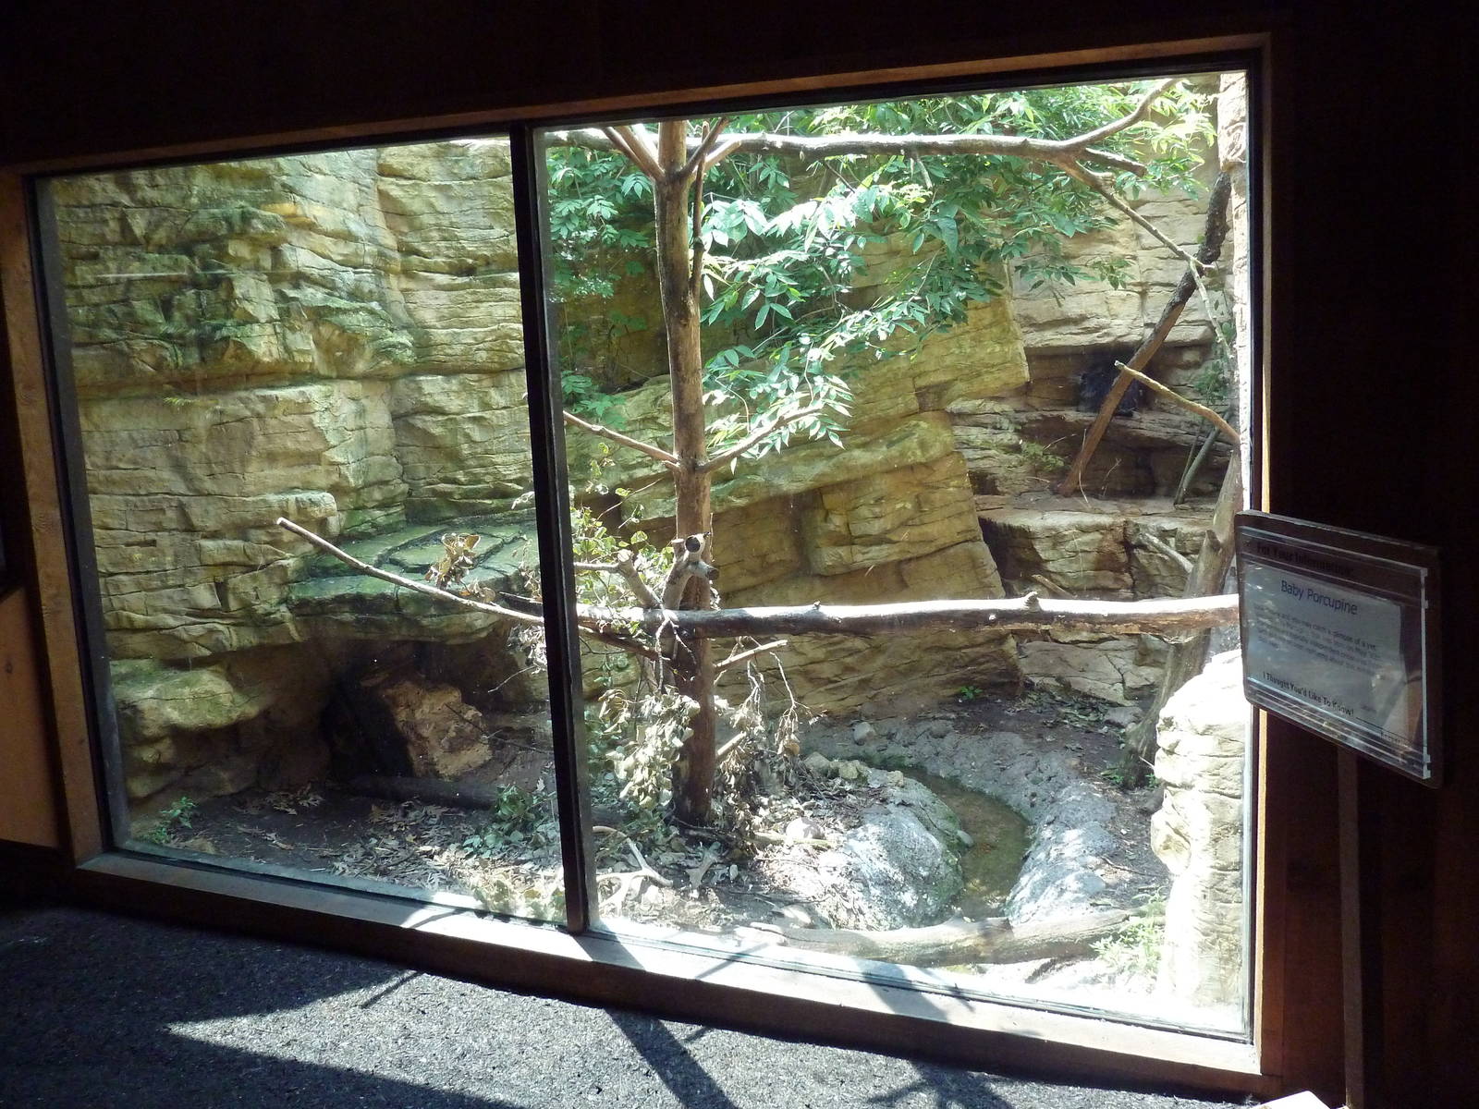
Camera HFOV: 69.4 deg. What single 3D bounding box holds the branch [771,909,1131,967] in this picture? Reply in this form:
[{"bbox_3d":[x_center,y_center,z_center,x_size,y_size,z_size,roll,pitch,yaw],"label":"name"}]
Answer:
[{"bbox_3d":[0.604,1.094,3.050,1.030,0.130,0.180,-1,8,4],"label":"branch"}]

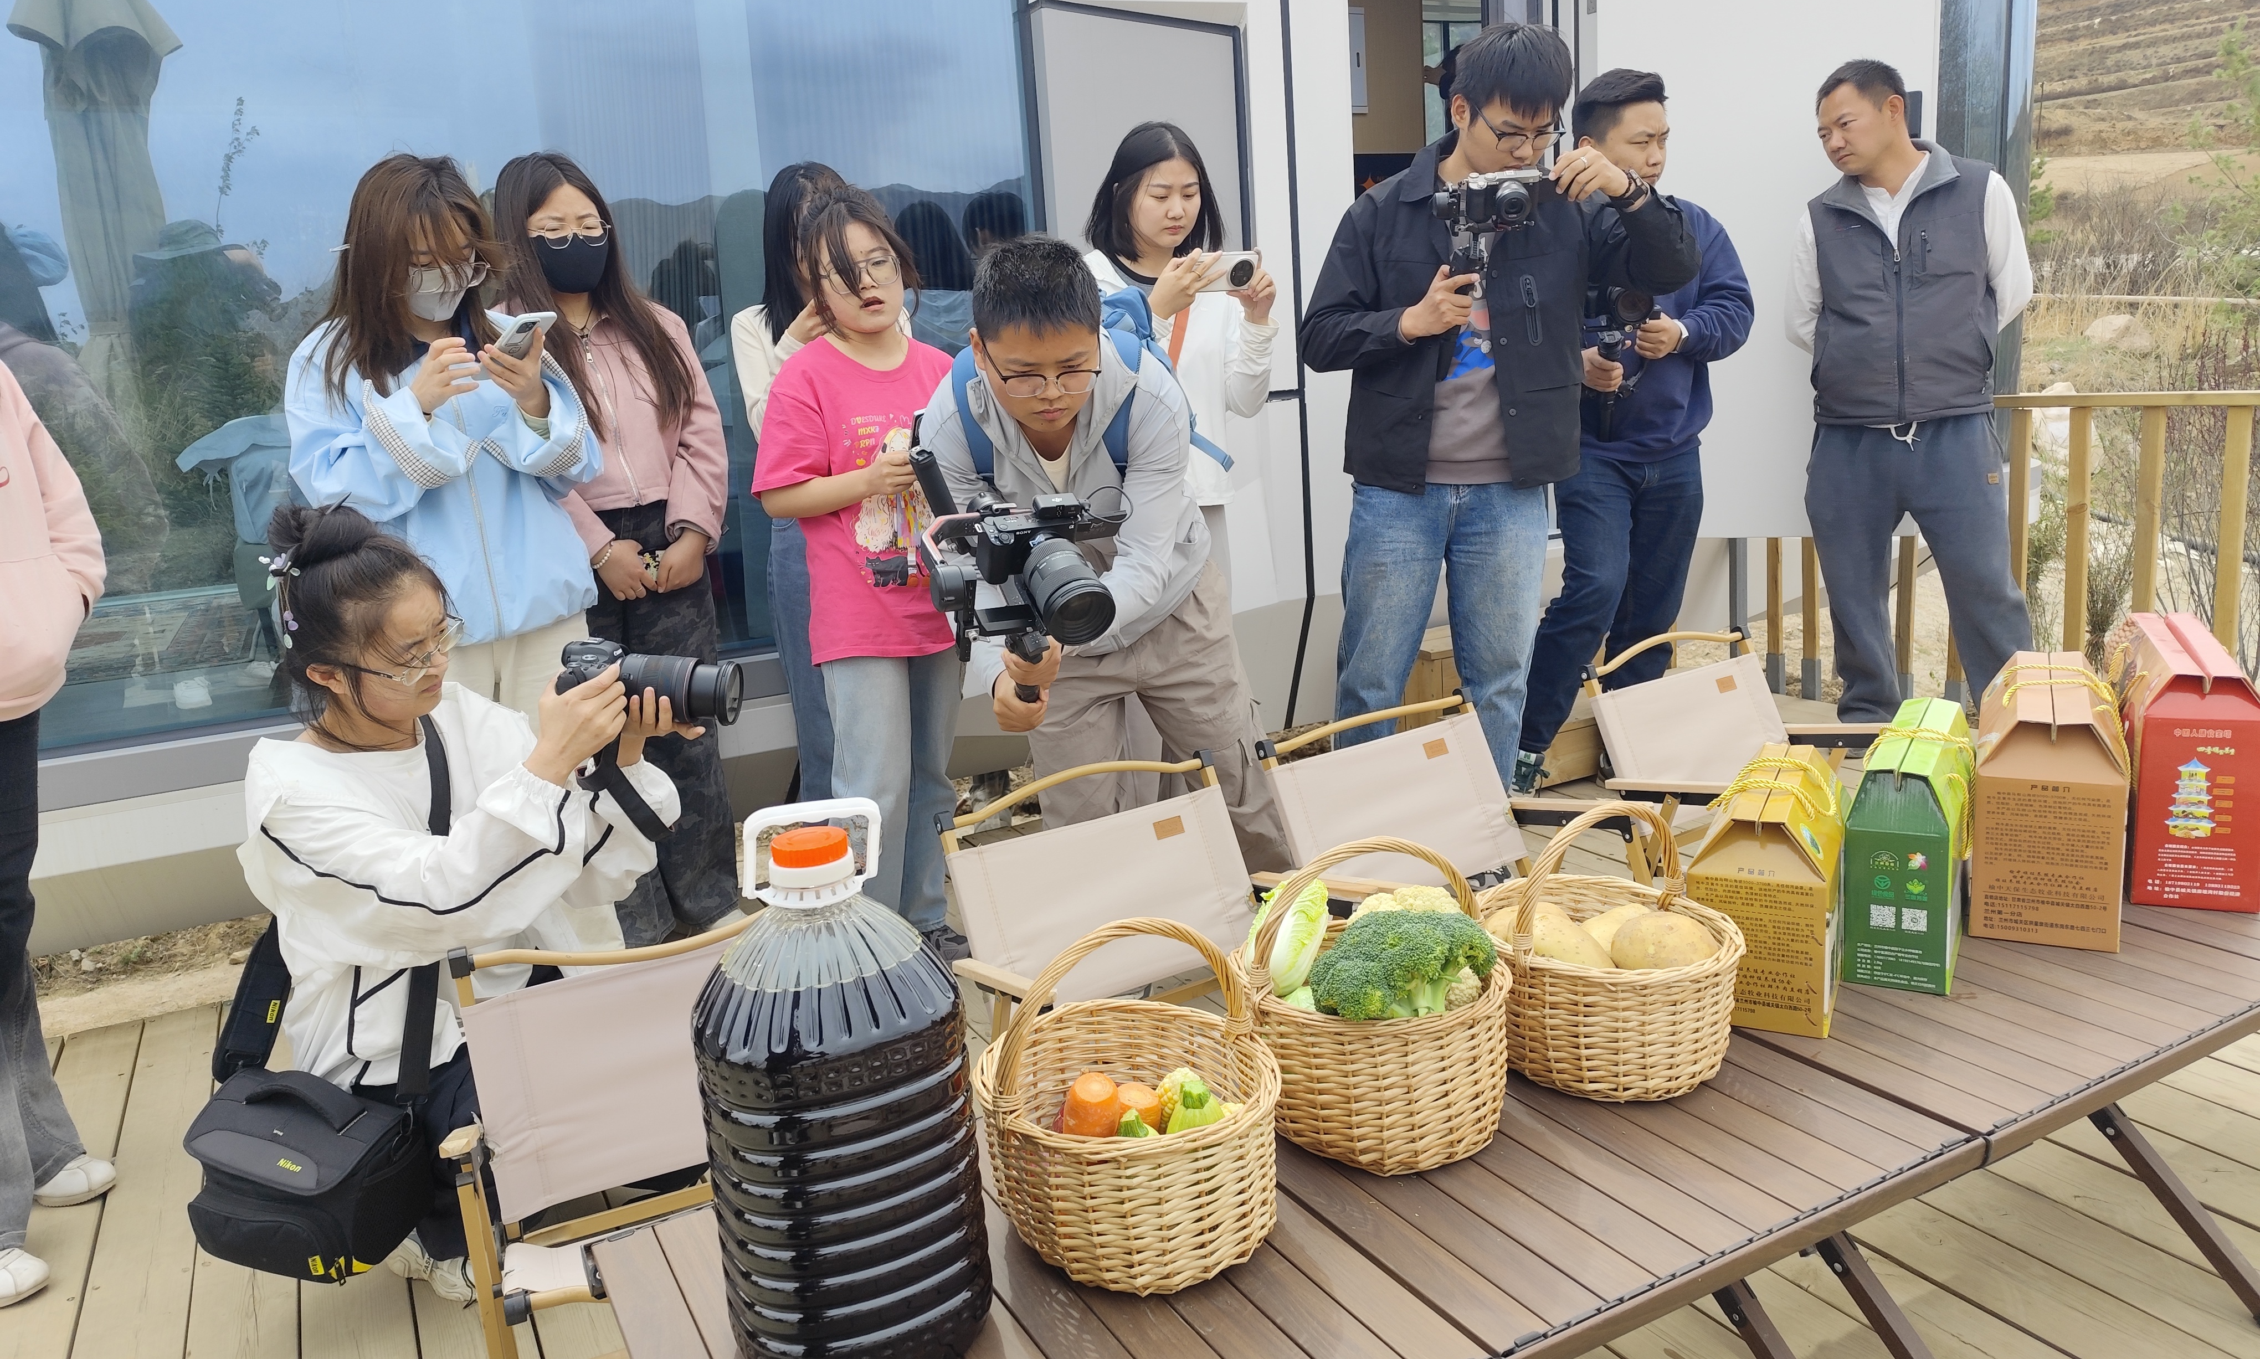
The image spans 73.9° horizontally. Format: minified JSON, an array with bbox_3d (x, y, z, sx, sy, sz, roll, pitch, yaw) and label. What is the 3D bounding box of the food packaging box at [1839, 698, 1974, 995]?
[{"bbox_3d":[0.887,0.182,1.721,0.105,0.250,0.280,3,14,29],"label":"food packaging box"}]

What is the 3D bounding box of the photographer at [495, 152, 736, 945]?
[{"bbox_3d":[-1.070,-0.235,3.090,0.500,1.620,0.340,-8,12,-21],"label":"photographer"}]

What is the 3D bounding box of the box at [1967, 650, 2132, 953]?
[{"bbox_3d":[1.116,0.134,1.828,0.152,0.265,0.350,3,14,30],"label":"box"}]

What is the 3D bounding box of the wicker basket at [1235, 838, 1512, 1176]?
[{"bbox_3d":[0.228,0.276,1.369,0.250,0.268,0.255,-4,11,1],"label":"wicker basket"}]

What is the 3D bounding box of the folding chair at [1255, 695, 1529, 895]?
[{"bbox_3d":[0.462,0.361,2.175,0.530,0.620,0.480,-12,14,-32],"label":"folding chair"}]

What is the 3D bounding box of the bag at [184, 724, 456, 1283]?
[{"bbox_3d":[-0.979,0.391,1.820,0.290,0.620,0.280,1,13,21],"label":"bag"}]

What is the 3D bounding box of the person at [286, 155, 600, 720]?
[{"bbox_3d":[-1.220,-0.155,2.840,0.580,1.600,0.420,-10,12,-28],"label":"person"}]

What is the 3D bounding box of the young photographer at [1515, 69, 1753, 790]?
[{"bbox_3d":[1.240,-0.590,3.760,0.580,1.760,0.480,-7,11,-14],"label":"young photographer"}]

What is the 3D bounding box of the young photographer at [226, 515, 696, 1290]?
[{"bbox_3d":[-0.897,0.262,2.020,0.640,1.060,0.500,1,13,21],"label":"young photographer"}]

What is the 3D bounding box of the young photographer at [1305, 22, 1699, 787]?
[{"bbox_3d":[0.695,-0.421,3.100,0.780,1.720,0.500,-4,12,3],"label":"young photographer"}]

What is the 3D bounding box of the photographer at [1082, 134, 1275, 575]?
[{"bbox_3d":[0.157,-0.387,3.339,0.500,1.630,0.420,-8,13,-18],"label":"photographer"}]

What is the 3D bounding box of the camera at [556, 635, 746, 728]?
[{"bbox_3d":[-0.625,0.003,1.950,0.230,0.100,0.130,12,13,5],"label":"camera"}]

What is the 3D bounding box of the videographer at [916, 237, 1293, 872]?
[{"bbox_3d":[-0.030,-0.114,2.780,0.720,1.380,0.850,-2,11,9],"label":"videographer"}]

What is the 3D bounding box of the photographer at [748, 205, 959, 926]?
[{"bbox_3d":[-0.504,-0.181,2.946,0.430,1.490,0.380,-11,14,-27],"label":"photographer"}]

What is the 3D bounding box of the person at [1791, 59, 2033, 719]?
[{"bbox_3d":[2.004,-0.682,3.829,0.640,1.730,0.380,3,14,29],"label":"person"}]

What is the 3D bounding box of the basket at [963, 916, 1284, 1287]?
[{"bbox_3d":[0.001,0.321,1.231,0.250,0.265,0.260,-4,11,1],"label":"basket"}]

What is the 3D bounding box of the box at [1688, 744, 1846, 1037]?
[{"bbox_3d":[0.698,0.217,1.636,0.130,0.220,0.310,2,12,28],"label":"box"}]

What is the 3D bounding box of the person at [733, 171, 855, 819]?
[{"bbox_3d":[-0.657,-0.330,3.430,0.450,1.620,0.360,-12,14,-36],"label":"person"}]

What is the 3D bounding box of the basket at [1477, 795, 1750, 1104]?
[{"bbox_3d":[0.472,0.251,1.498,0.260,0.270,0.260,-11,14,-27],"label":"basket"}]

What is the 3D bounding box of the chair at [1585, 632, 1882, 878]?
[{"bbox_3d":[1.175,0.240,2.743,0.500,0.530,0.430,-11,13,-33],"label":"chair"}]

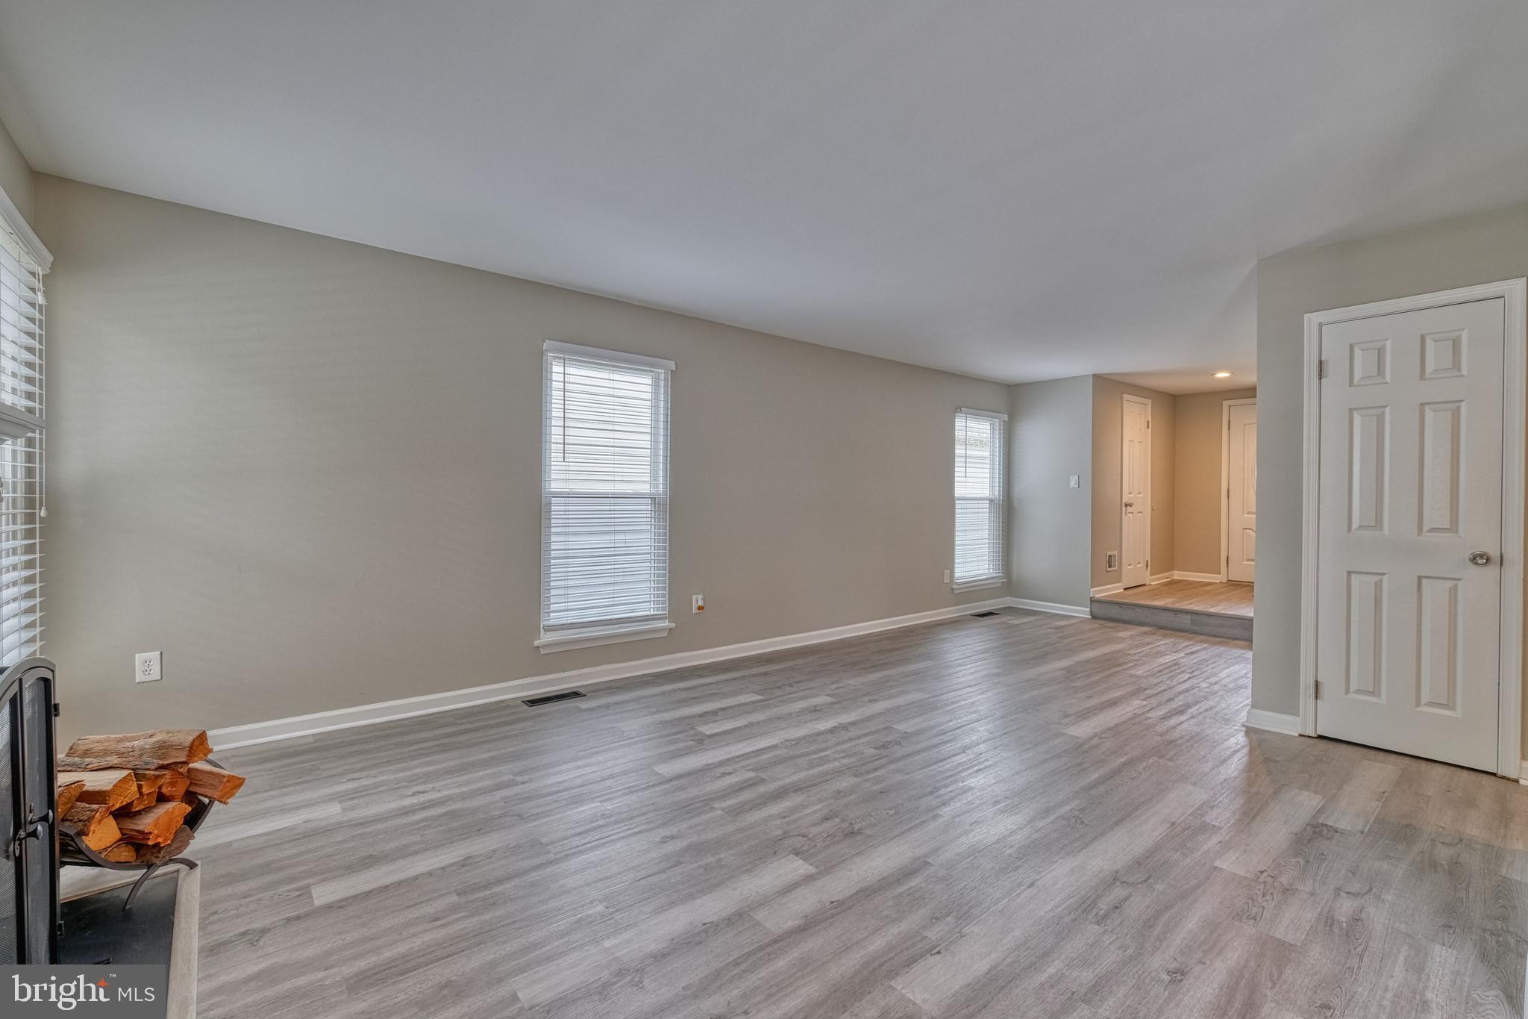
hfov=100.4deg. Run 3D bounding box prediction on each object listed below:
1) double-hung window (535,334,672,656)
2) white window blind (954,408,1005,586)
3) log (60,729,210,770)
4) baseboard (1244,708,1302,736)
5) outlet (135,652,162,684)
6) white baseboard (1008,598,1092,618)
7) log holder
[{"bbox_3d":[-0.998,-0.063,4.074,0.910,1.830,0.100,0,1,-38],"label":"double-hung window"},{"bbox_3d":[2.256,-0.129,6.611,0.840,1.740,0.070,0,1,-38],"label":"white window blind"},{"bbox_3d":[-1.890,0.730,1.925,0.370,0.097,0.100,0,1,-3],"label":"log"},{"bbox_3d":[2.617,1.085,3.273,0.018,0.093,0.220,0,1,-38],"label":"baseboard"},{"bbox_3d":[-2.672,0.686,2.767,0.081,0.125,0.009,0,1,-38],"label":"outlet"},{"bbox_3d":[2.997,1.034,6.705,0.018,0.093,0.840,0,1,-38],"label":"white baseboard"},{"bbox_3d":[-1.937,0.972,1.890,0.360,0.275,0.410,1,1,10],"label":"log holder"}]

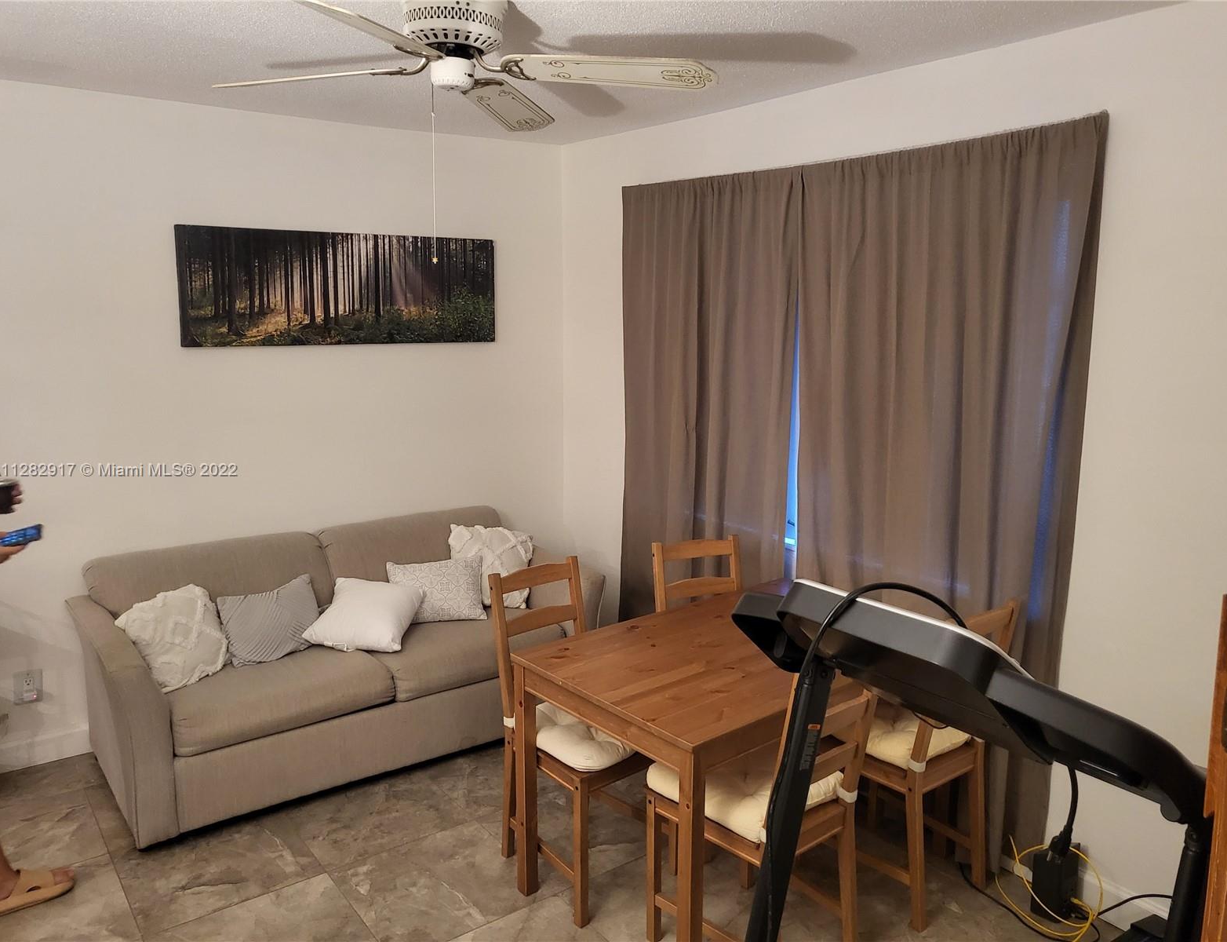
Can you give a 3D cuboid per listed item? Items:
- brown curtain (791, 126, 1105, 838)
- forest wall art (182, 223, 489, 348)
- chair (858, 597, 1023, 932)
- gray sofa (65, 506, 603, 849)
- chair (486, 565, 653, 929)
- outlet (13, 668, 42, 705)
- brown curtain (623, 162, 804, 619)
[{"bbox_3d":[0.943,0.077,2.998,0.110,2.150,1.070,-7,13,-35],"label":"brown curtain"},{"bbox_3d":[-1.092,-0.759,3.933,1.335,0.457,0.032,-7,13,-35],"label":"forest wall art"},{"bbox_3d":[0.870,0.794,2.812,0.410,0.905,0.490,-8,13,-38],"label":"chair"},{"bbox_3d":[-1.023,0.674,3.717,1.840,0.785,0.865,-7,13,-35],"label":"gray sofa"},{"bbox_3d":[-0.072,0.776,2.874,0.410,0.905,0.490,-8,13,-38],"label":"chair"},{"bbox_3d":[-2.148,0.798,3.462,0.090,0.117,0.020,-7,13,-35],"label":"outlet"},{"bbox_3d":[0.355,-0.076,3.799,0.100,2.150,1.070,-7,13,-35],"label":"brown curtain"}]

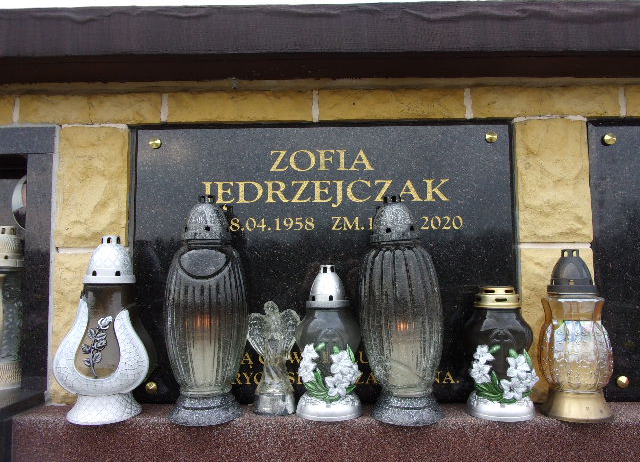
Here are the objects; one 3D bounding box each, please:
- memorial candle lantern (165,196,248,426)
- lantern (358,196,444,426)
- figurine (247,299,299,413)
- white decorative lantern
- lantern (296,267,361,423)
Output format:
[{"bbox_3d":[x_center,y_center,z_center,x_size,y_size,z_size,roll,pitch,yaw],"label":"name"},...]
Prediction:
[{"bbox_3d":[-0.178,0.115,0.812,0.125,0.338,0.125,0,-5,-7],"label":"memorial candle lantern"},{"bbox_3d":[0.128,0.114,0.797,0.125,0.333,0.125,-1,-5,0],"label":"lantern"},{"bbox_3d":[-0.074,0.201,0.838,0.083,0.169,0.073,0,-5,-3],"label":"figurine"},{"bbox_3d":[-0.333,0.147,0.800,0.143,0.276,0.133,0,-5,-8],"label":"white decorative lantern"},{"bbox_3d":[0.014,0.169,0.812,0.101,0.229,0.102,-1,-5,0],"label":"lantern"}]

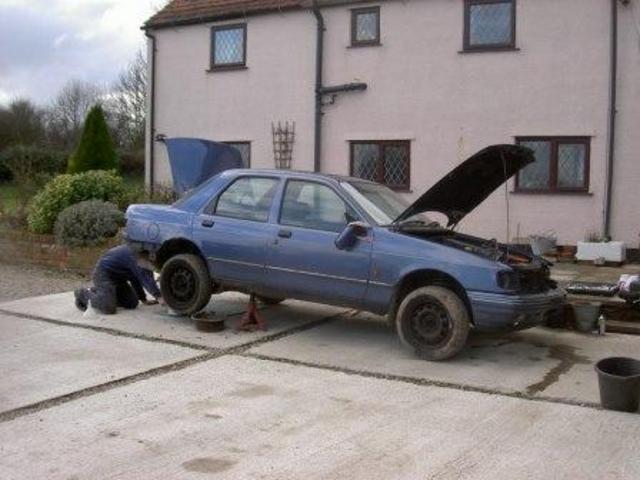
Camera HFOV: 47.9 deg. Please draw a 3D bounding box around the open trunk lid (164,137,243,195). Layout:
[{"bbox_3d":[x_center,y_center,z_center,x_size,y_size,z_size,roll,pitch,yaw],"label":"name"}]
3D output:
[{"bbox_3d":[-1.219,-0.716,7.809,0.400,0.680,1.280,4,4,34],"label":"open trunk lid"}]

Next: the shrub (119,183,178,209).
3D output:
[{"bbox_3d":[-3.211,-0.702,13.500,1.100,0.750,0.850,4,4,33],"label":"shrub"}]

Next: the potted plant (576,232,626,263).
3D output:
[{"bbox_3d":[4.191,0.112,10.736,0.690,0.440,0.420,4,4,33],"label":"potted plant"}]

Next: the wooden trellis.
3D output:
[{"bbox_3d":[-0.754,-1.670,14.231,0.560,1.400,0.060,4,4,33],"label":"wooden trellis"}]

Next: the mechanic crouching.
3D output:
[{"bbox_3d":[-2.058,0.405,7.400,0.980,0.720,0.550,1,4,-16],"label":"mechanic crouching"}]

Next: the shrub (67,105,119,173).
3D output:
[{"bbox_3d":[-4.606,-1.893,14.600,1.070,1.750,1.050,4,4,33],"label":"shrub"}]

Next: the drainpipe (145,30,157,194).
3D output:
[{"bbox_3d":[-3.798,-2.526,16.143,0.120,4.350,0.250,4,4,33],"label":"drainpipe"}]

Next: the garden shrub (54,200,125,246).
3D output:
[{"bbox_3d":[-3.324,-0.238,10.400,1.030,0.680,0.900,4,4,33],"label":"garden shrub"}]

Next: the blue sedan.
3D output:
[{"bbox_3d":[0.130,0.004,6.910,4.380,1.630,1.740,4,4,34],"label":"blue sedan"}]

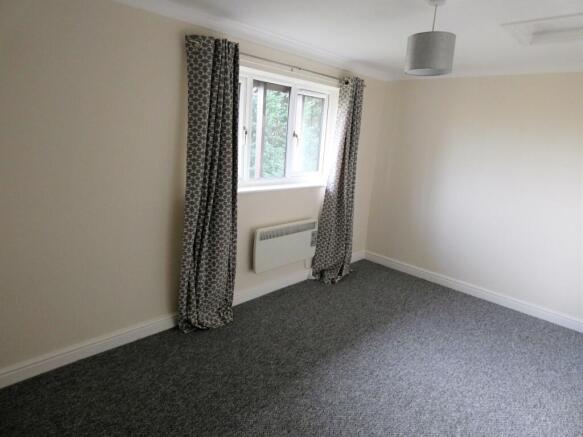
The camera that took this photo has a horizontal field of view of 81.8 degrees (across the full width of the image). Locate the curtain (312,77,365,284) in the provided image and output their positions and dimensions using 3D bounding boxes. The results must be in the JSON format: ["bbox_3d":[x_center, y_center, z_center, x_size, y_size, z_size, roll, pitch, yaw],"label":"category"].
[{"bbox_3d":[0.544,-0.380,3.736,0.666,2.227,0.190,-9,19,-43],"label":"curtain"}]

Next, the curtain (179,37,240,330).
[{"bbox_3d":[-0.633,-0.186,2.618,0.504,2.230,0.182,-9,19,-43],"label":"curtain"}]

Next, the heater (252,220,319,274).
[{"bbox_3d":[-0.058,0.253,3.429,0.842,0.423,0.100,-9,19,-43],"label":"heater"}]

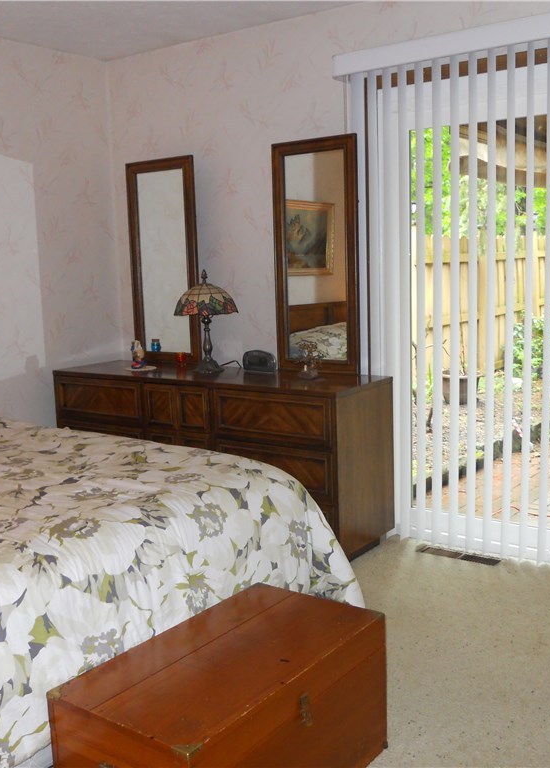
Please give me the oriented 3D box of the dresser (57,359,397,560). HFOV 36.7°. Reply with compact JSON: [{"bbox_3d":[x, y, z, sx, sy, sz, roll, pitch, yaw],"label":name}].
[{"bbox_3d":[-0.306,0.333,4.179,1.758,0.773,0.503,4,11,35],"label":"dresser"}]

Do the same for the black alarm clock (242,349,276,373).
[{"bbox_3d":[-0.072,-0.119,4.184,0.173,0.103,0.068,4,11,35],"label":"black alarm clock"}]

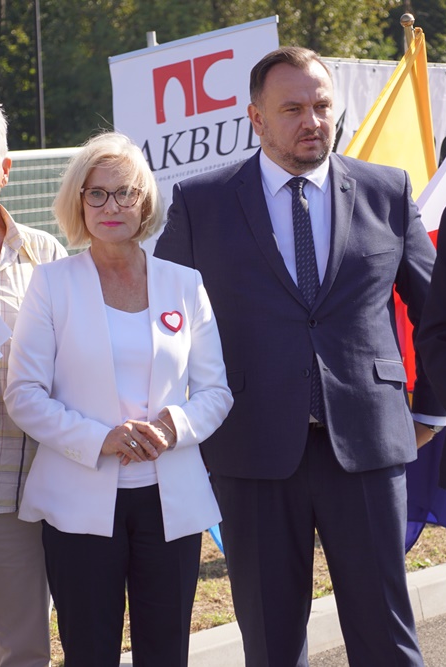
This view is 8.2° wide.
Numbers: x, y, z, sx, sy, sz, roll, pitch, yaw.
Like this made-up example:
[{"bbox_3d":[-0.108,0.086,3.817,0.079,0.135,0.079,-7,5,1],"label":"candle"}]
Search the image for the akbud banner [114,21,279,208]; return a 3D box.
[{"bbox_3d":[-0.063,-0.254,12.903,0.880,2.000,0.120,-10,-11,34],"label":"akbud banner"}]

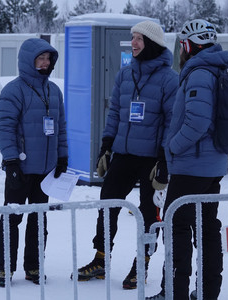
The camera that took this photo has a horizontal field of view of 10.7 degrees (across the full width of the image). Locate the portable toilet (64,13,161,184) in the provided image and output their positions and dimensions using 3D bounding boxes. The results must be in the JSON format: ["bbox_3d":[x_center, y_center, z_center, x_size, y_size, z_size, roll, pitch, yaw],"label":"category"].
[{"bbox_3d":[-0.007,-0.695,16.200,1.080,2.270,1.120,-1,4,-19],"label":"portable toilet"}]

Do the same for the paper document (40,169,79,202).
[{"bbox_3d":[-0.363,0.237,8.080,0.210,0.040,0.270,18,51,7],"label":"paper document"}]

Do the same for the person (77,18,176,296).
[{"bbox_3d":[0.078,0.030,8.200,0.640,1.800,0.460,2,4,23],"label":"person"}]

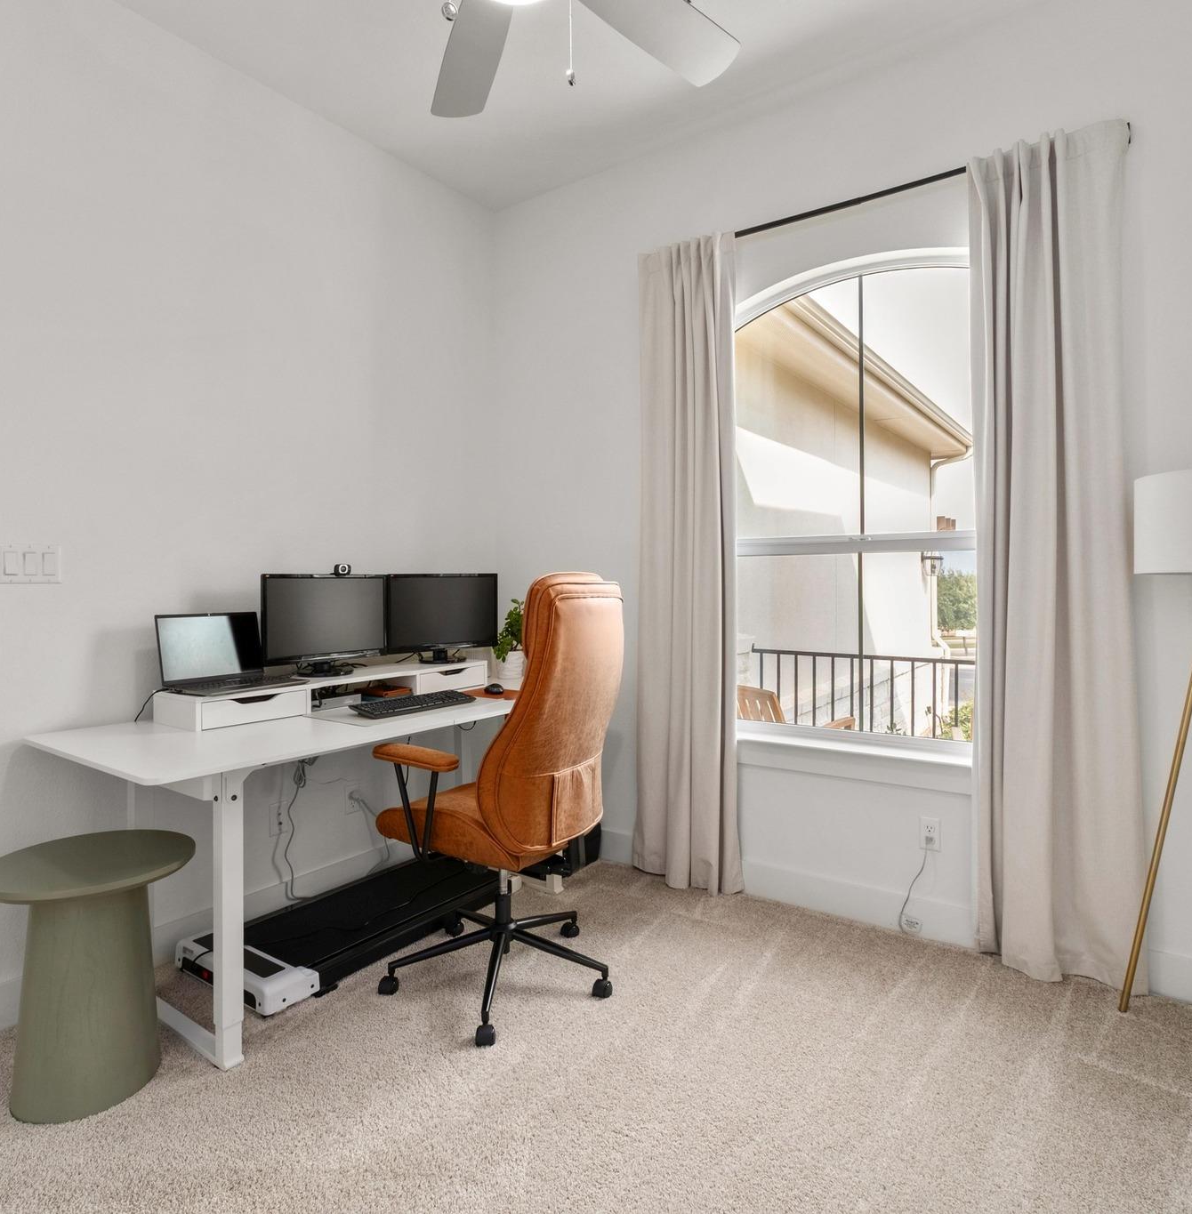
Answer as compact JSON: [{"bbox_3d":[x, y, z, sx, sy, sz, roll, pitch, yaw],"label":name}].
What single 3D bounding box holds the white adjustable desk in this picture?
[{"bbox_3d":[-0.782,0.755,2.656,0.764,0.808,1.792,1,2,35],"label":"white adjustable desk"}]

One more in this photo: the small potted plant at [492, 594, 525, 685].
[{"bbox_3d":[-0.382,0.137,3.421,0.200,0.372,0.210,0,2,0],"label":"small potted plant"}]

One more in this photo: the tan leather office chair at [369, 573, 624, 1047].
[{"bbox_3d":[-0.287,0.533,2.388,0.720,1.270,0.690,1,2,35],"label":"tan leather office chair"}]

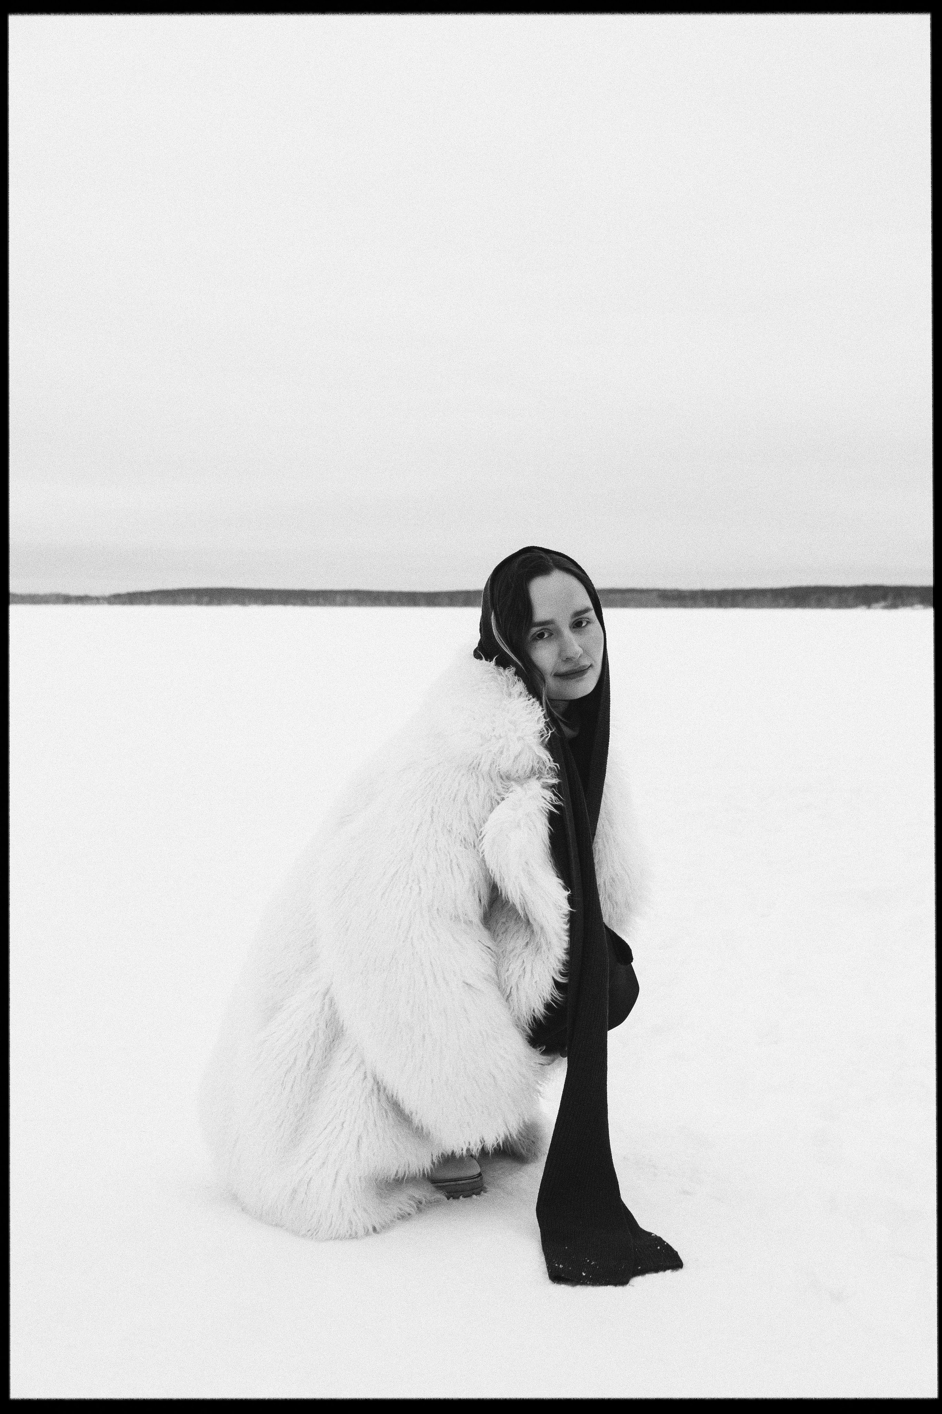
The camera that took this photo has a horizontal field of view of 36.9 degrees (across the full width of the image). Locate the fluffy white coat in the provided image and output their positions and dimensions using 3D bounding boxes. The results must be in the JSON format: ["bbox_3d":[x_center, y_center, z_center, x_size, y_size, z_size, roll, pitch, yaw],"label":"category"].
[{"bbox_3d":[-0.076,0.310,2.178,0.600,0.830,0.560,3,5,33],"label":"fluffy white coat"}]

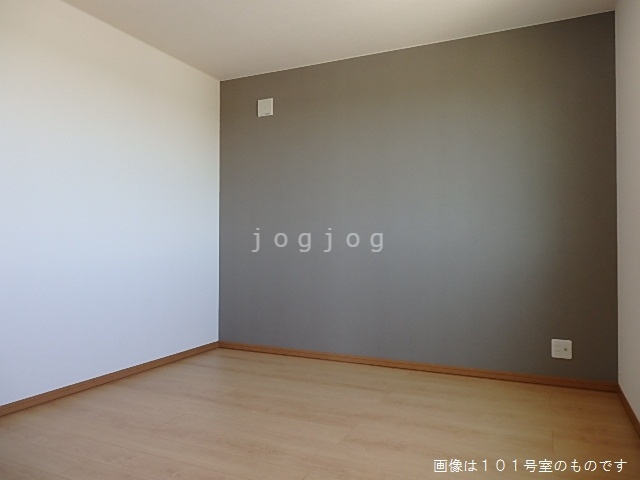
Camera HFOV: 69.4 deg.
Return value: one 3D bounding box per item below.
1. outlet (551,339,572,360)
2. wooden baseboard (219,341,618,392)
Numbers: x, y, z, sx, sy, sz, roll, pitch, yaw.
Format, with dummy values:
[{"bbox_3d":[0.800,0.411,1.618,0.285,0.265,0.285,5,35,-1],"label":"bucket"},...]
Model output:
[{"bbox_3d":[1.575,0.709,3.011,0.117,0.121,0.010,0,-1,25],"label":"outlet"},{"bbox_3d":[0.470,0.927,3.523,3.061,0.058,0.012,0,-1,25],"label":"wooden baseboard"}]

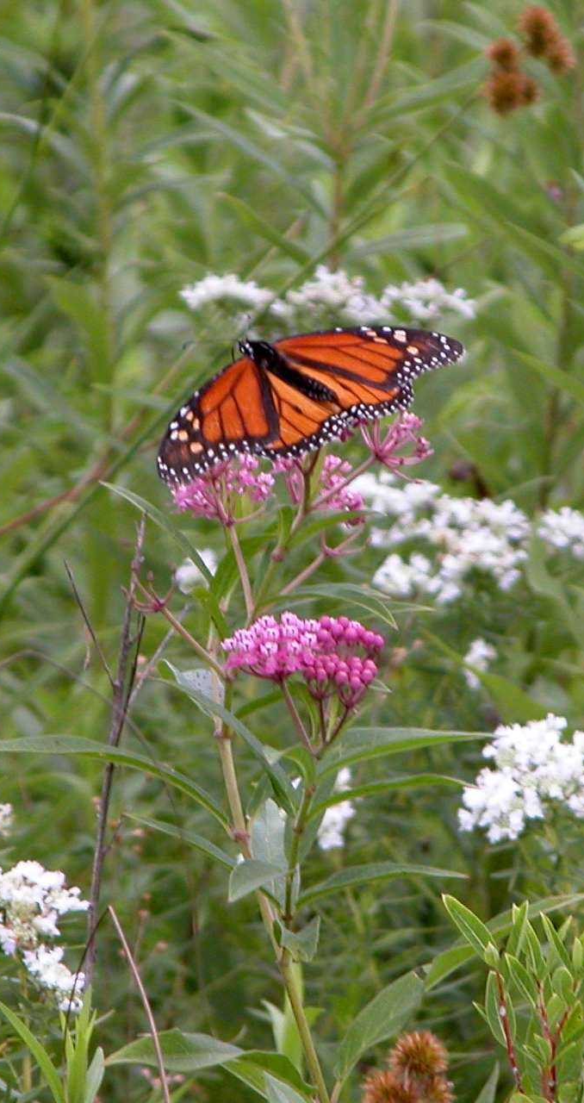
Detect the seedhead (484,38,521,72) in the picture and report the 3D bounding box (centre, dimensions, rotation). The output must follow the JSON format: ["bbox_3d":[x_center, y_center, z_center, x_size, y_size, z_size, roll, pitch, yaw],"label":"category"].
[{"bbox_3d":[0.074,-0.176,3.150,0.012,0.012,0.012,0,14,0],"label":"seedhead"}]

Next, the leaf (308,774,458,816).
[{"bbox_3d":[0.024,0.064,2.340,0.042,0.009,0.011,-11,32,12],"label":"leaf"}]

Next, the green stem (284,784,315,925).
[{"bbox_3d":[0.002,0.079,2.340,0.003,0.038,0.003,9,14,-2],"label":"green stem"}]

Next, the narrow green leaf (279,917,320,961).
[{"bbox_3d":[0.002,0.101,2.330,0.011,0.010,0.015,-6,32,-8],"label":"narrow green leaf"}]

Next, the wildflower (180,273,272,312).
[{"bbox_3d":[-0.020,-0.079,2.720,0.028,0.011,0.024,0,15,0],"label":"wildflower"}]

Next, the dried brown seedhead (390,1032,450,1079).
[{"bbox_3d":[0.034,0.135,2.380,0.015,0.014,0.015,0,15,0],"label":"dried brown seedhead"}]

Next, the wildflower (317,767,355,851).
[{"bbox_3d":[0.012,0.072,2.500,0.012,0.021,0.014,0,15,0],"label":"wildflower"}]

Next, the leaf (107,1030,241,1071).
[{"bbox_3d":[-0.031,0.130,2.320,0.036,0.006,0.015,-1,32,-1],"label":"leaf"}]

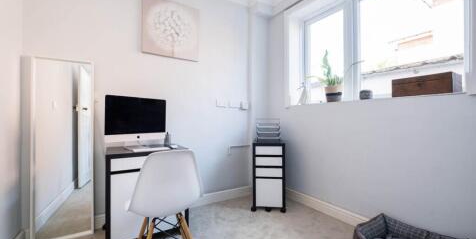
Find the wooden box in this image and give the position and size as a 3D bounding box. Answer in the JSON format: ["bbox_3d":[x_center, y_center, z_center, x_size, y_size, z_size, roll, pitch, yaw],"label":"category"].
[{"bbox_3d":[1.435,-0.245,1.526,0.190,0.144,0.344,0,0,-31],"label":"wooden box"}]

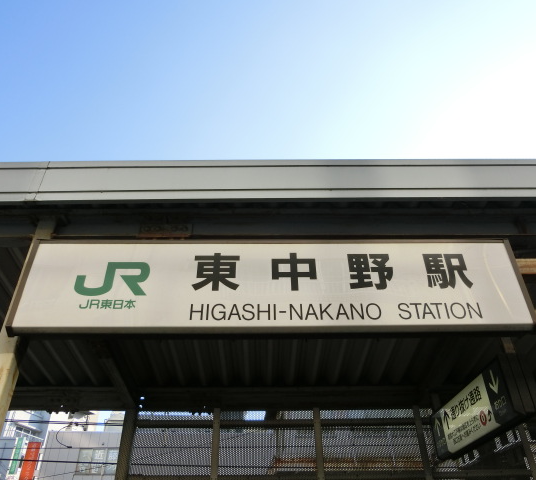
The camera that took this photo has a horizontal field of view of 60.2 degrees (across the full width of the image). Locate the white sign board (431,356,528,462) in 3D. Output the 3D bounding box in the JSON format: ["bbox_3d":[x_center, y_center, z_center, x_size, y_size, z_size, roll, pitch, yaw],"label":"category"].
[{"bbox_3d":[1.489,1.262,3.315,0.157,0.356,1.409,0,-35,0],"label":"white sign board"}]

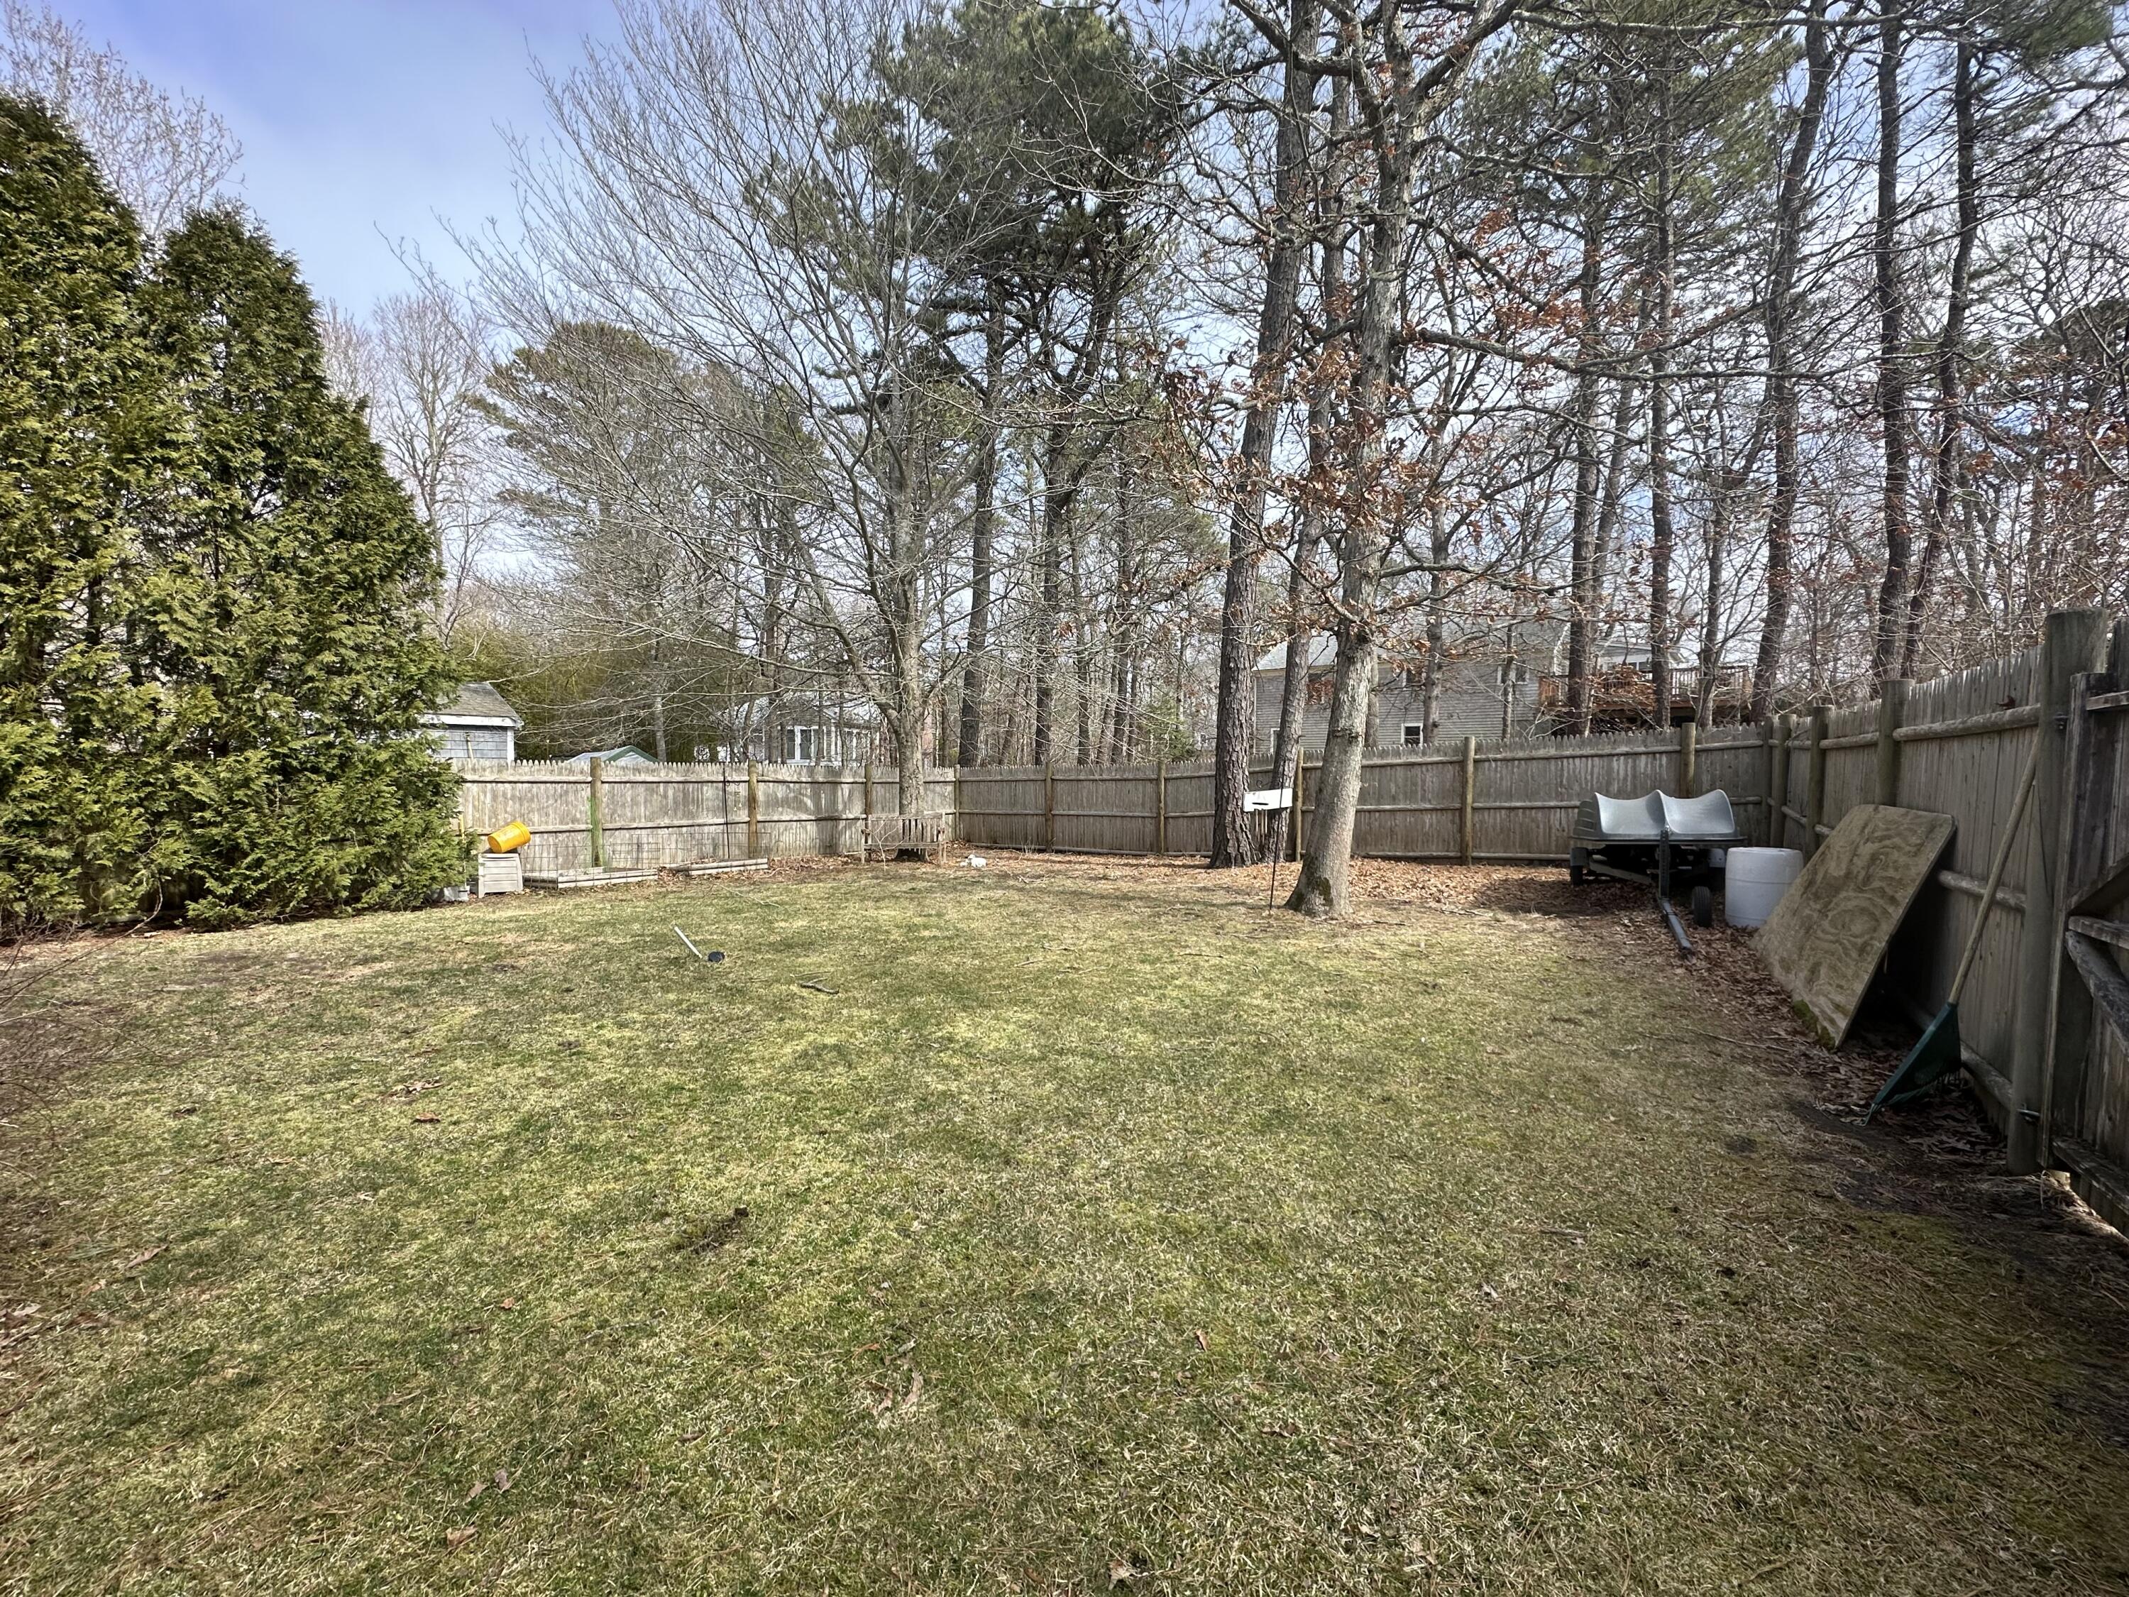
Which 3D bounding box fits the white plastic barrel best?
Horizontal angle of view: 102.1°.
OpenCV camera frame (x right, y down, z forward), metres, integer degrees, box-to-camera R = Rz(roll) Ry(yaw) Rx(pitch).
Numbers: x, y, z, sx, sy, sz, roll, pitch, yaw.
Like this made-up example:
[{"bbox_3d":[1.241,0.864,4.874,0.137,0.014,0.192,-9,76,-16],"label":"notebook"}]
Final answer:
[{"bbox_3d":[5.871,0.754,7.239,0.497,0.621,0.497,4,6,39],"label":"white plastic barrel"}]

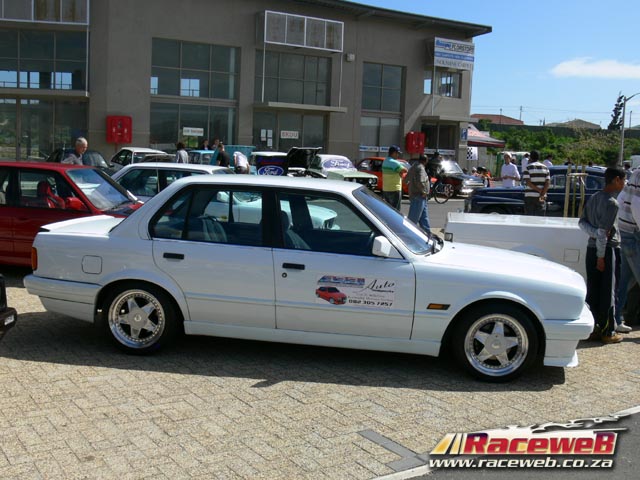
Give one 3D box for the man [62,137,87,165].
[{"bbox_3d":[-3.815,-0.804,11.207,0.450,1.600,0.500,4,7,12],"label":"man"}]

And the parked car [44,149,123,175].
[{"bbox_3d":[-6.841,-1.830,19.954,1.650,1.400,4.000,-2,8,-31],"label":"parked car"}]

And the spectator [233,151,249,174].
[{"bbox_3d":[-2.047,-1.554,18.661,0.500,1.430,0.700,-3,9,-37],"label":"spectator"}]

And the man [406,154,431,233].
[{"bbox_3d":[1.854,-0.848,13.690,0.480,1.570,0.500,-4,9,-40],"label":"man"}]

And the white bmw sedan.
[{"bbox_3d":[-0.067,0.158,5.810,4.320,1.350,1.680,3,7,8],"label":"white bmw sedan"}]

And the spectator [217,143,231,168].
[{"bbox_3d":[-2.496,-1.688,18.849,0.500,1.610,0.500,-3,9,-37],"label":"spectator"}]

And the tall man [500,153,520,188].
[{"bbox_3d":[4.483,-1.216,16.959,0.520,1.690,0.400,3,7,10],"label":"tall man"}]

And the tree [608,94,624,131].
[{"bbox_3d":[36.461,-15.064,88.676,2.000,5.600,2.000,2,7,0],"label":"tree"}]

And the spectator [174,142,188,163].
[{"bbox_3d":[-3.569,-1.712,18.650,0.480,1.610,0.360,0,7,-17],"label":"spectator"}]

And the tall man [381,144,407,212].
[{"bbox_3d":[1.356,-0.892,13.284,0.520,1.720,0.420,6,8,32],"label":"tall man"}]

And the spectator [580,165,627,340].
[{"bbox_3d":[2.412,0.143,6.060,0.340,1.490,0.450,-5,10,-45],"label":"spectator"}]

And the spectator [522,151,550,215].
[{"bbox_3d":[3.921,-0.768,13.087,0.520,1.700,0.360,2,7,3],"label":"spectator"}]

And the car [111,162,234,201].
[{"bbox_3d":[-1.792,-0.455,10.221,4.320,1.330,1.640,3,7,5],"label":"car"}]

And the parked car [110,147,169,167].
[{"bbox_3d":[-5.231,-2.061,21.740,1.620,1.400,3.900,-1,8,-28],"label":"parked car"}]

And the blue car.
[{"bbox_3d":[5.242,-0.810,15.085,4.350,1.480,1.680,2,7,-1],"label":"blue car"}]

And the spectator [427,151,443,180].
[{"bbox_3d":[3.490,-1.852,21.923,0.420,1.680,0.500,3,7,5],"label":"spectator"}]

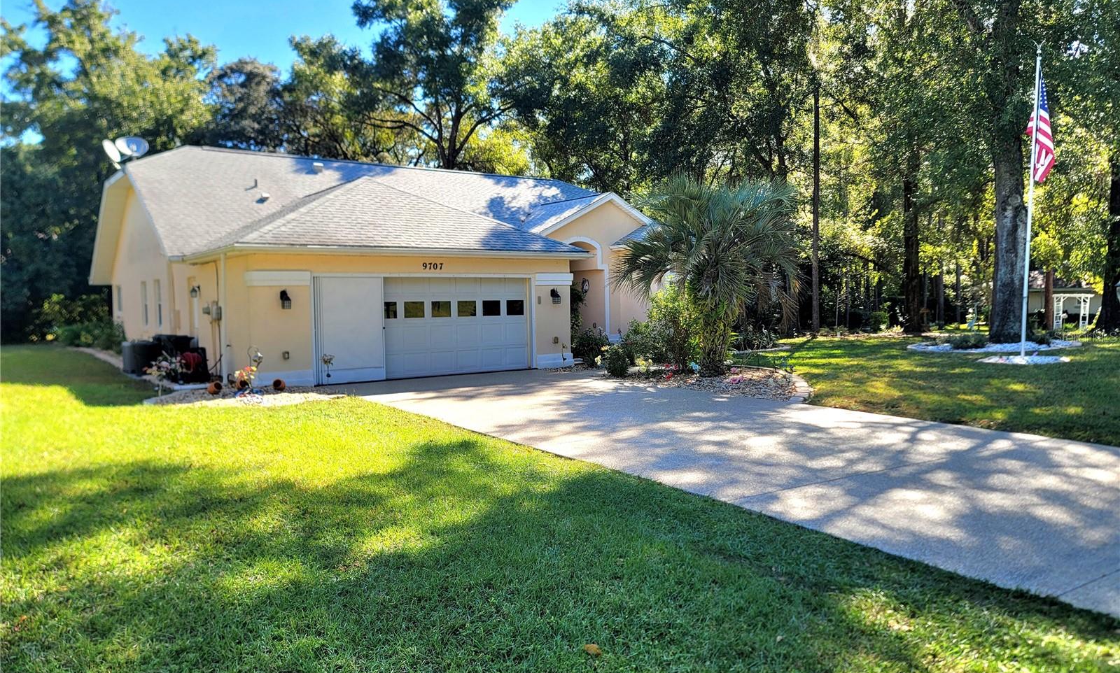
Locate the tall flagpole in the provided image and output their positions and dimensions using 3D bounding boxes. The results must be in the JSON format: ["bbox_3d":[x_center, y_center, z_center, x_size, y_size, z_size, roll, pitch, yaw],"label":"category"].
[{"bbox_3d":[11.702,-3.364,20.100,0.110,7.770,0.110,3,3,24],"label":"tall flagpole"}]

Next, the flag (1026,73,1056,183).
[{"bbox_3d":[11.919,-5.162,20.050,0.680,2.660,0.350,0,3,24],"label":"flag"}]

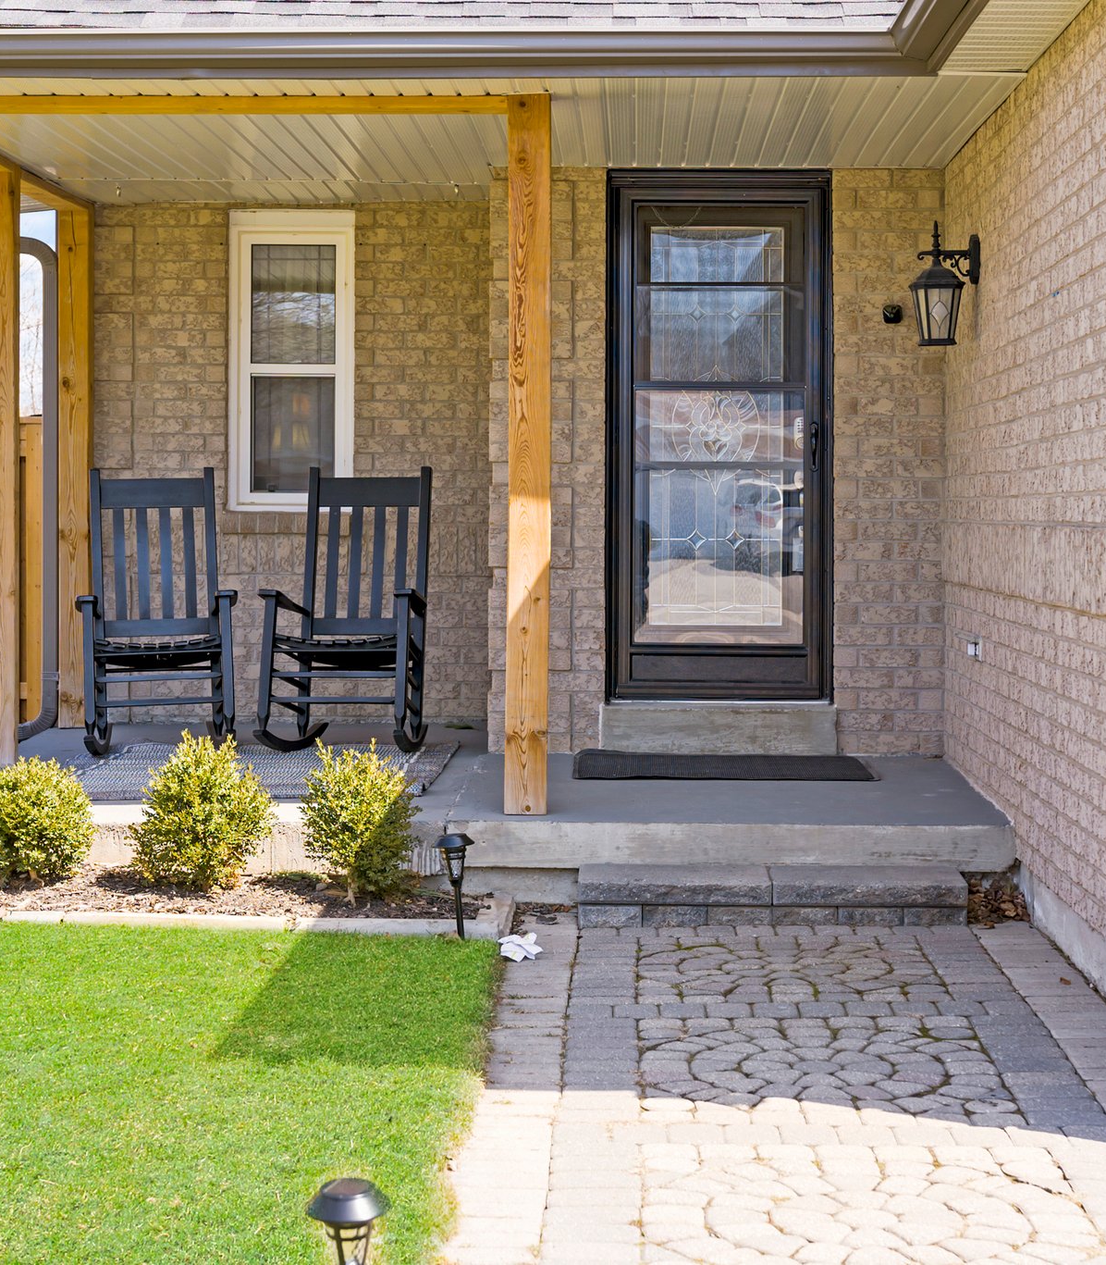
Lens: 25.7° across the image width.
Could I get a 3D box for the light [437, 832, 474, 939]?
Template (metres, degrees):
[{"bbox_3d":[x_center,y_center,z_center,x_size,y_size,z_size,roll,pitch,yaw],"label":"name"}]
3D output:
[{"bbox_3d":[-0.285,0.750,7.170,0.110,0.320,0.110,0,2,2],"label":"light"}]

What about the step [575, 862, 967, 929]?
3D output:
[{"bbox_3d":[0.681,0.825,7.590,1.190,0.135,0.440,0,2,2],"label":"step"}]

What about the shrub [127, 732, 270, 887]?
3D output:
[{"bbox_3d":[-1.096,0.561,7.550,0.450,0.490,0.440,0,2,2],"label":"shrub"}]

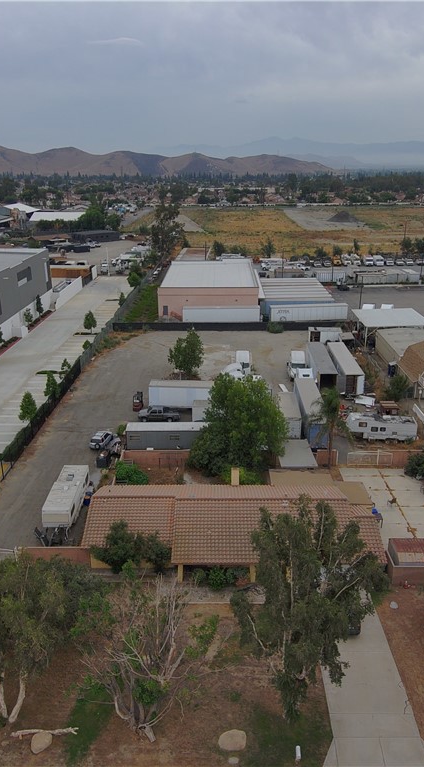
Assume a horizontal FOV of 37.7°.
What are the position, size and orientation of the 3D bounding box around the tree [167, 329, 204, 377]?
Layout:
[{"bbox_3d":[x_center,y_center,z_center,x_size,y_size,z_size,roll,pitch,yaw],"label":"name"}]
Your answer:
[{"bbox_3d":[-3.728,-4.648,95.174,5.500,7.700,5.400,0,19,0],"label":"tree"}]

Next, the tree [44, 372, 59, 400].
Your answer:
[{"bbox_3d":[-22.000,0.547,85.062,2.000,4.300,2.000,0,19,0],"label":"tree"}]

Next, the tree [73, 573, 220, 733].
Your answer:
[{"bbox_3d":[-2.952,15.611,34.681,7.900,9.000,7.200,0,19,0],"label":"tree"}]

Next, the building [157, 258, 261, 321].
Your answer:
[{"bbox_3d":[-0.315,-21.885,143.398,20.919,6.900,32.000,0,20,1],"label":"building"}]

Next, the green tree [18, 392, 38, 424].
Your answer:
[{"bbox_3d":[-22.121,3.551,75.471,2.300,5.100,2.300,0,19,0],"label":"green tree"}]

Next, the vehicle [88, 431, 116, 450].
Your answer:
[{"bbox_3d":[-12.457,6.133,72.362,1.750,1.690,4.150,6,20,15],"label":"vehicle"}]

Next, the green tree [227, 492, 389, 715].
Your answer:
[{"bbox_3d":[5.400,13.055,34.575,8.200,13.700,7.500,0,19,0],"label":"green tree"}]

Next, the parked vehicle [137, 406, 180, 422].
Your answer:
[{"bbox_3d":[-6.594,3.817,78.783,5.270,1.750,1.850,0,20,0],"label":"parked vehicle"}]

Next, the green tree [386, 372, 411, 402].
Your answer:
[{"bbox_3d":[25.900,0.343,86.261,3.300,3.900,3.200,0,19,0],"label":"green tree"}]

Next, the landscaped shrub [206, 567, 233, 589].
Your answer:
[{"bbox_3d":[0.541,14.920,47.679,1.850,1.700,1.700,0,20,0],"label":"landscaped shrub"}]

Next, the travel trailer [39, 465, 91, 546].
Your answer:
[{"bbox_3d":[-13.064,10.995,56.417,2.450,3.500,8.700,0,19,0],"label":"travel trailer"}]

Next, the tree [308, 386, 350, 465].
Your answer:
[{"bbox_3d":[12.834,4.751,65.740,4.600,9.200,4.400,0,19,0],"label":"tree"}]

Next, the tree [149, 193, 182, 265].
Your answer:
[{"bbox_3d":[-15.702,-51.847,208.653,11.000,19.500,10.000,0,20,0],"label":"tree"}]

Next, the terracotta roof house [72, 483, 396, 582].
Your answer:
[{"bbox_3d":[1.500,11.712,52.206,23.400,4.700,12.400,0,19,0],"label":"terracotta roof house"}]

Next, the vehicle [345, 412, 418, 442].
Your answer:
[{"bbox_3d":[19.834,5.389,73.370,7.857,3.000,2.450,3,19,10],"label":"vehicle"}]

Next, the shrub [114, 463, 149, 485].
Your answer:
[{"bbox_3d":[-8.200,9.218,64.147,3.300,1.600,3.200,0,19,0],"label":"shrub"}]

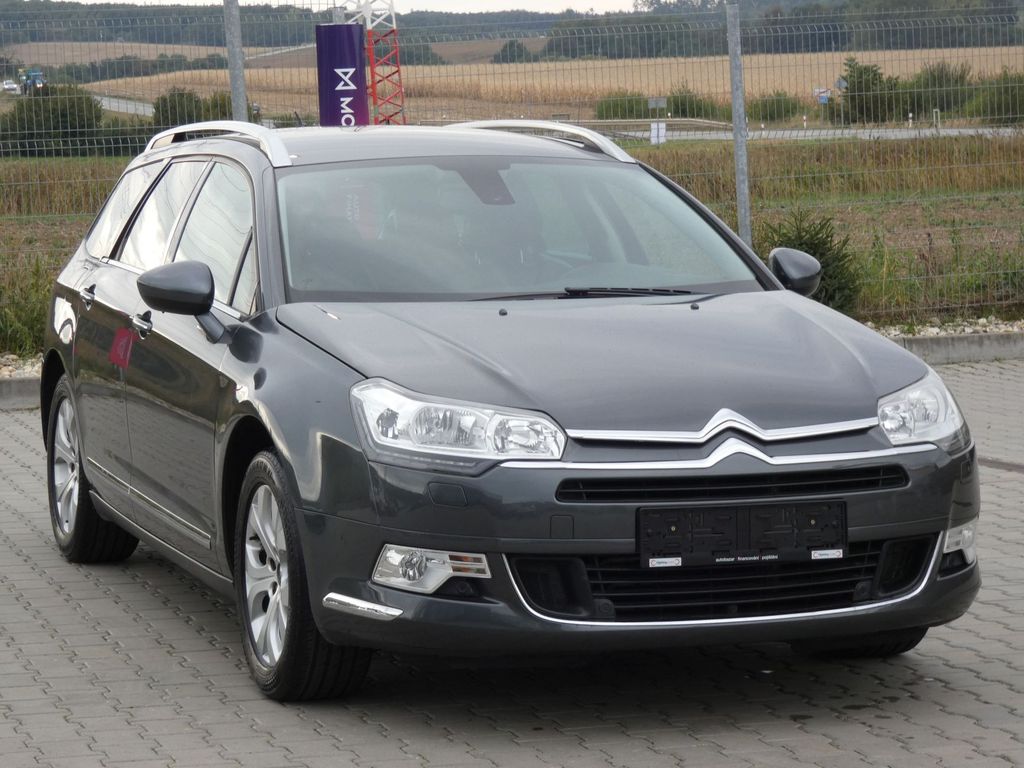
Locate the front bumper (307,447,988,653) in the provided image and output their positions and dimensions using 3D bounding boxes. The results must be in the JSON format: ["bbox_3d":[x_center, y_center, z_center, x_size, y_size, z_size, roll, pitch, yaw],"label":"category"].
[{"bbox_3d":[0.436,0.367,7.257,1.830,0.515,0.680,-2,5,-19],"label":"front bumper"}]

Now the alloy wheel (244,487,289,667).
[{"bbox_3d":[-0.544,0.490,7.618,0.190,0.470,0.470,-2,5,-19],"label":"alloy wheel"}]

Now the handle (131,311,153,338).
[{"bbox_3d":[-1.108,-0.174,8.861,0.060,0.070,0.215,-2,5,-19],"label":"handle"}]

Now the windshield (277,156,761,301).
[{"bbox_3d":[0.015,-0.431,8.389,1.430,0.185,1.000,-2,34,-19],"label":"windshield"}]

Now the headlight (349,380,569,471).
[{"bbox_3d":[-0.125,0.100,6.967,0.497,0.230,0.286,-1,5,-4],"label":"headlight"}]

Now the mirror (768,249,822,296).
[{"bbox_3d":[0.849,-0.302,8.865,0.220,0.205,0.190,-2,5,-19],"label":"mirror"}]

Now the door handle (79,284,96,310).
[{"bbox_3d":[-1.381,-0.284,9.634,0.060,0.070,0.215,-2,5,-19],"label":"door handle"}]

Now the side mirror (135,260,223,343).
[{"bbox_3d":[-0.923,-0.236,8.241,0.220,0.217,0.190,-2,5,-19],"label":"side mirror"}]

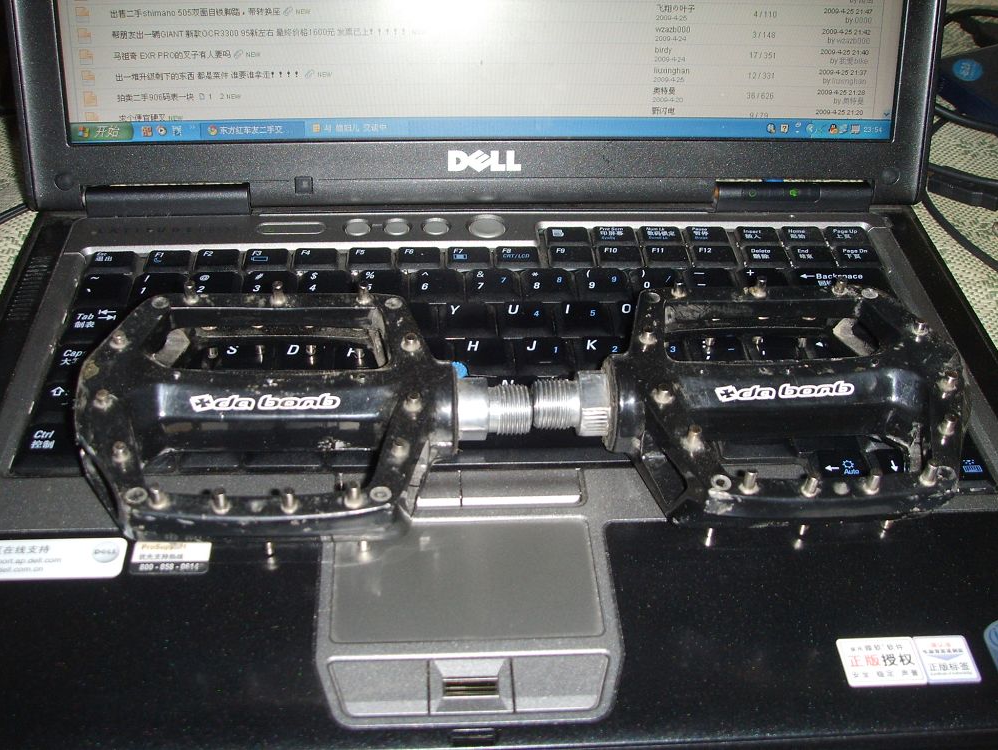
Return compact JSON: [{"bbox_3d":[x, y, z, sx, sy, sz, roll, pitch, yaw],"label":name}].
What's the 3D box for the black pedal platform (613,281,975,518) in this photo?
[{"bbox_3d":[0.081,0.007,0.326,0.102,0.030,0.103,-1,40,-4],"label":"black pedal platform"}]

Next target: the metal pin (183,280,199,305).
[{"bbox_3d":[-0.089,-0.023,0.327,0.005,0.007,0.005,0,40,-7],"label":"metal pin"}]

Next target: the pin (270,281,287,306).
[{"bbox_3d":[-0.065,-0.024,0.331,0.005,0.007,0.005,0,40,-7],"label":"pin"}]

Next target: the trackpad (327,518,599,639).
[{"bbox_3d":[-0.009,0.054,0.297,0.069,0.002,0.040,-1,43,-3],"label":"trackpad"}]

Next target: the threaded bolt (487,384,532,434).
[{"bbox_3d":[0.003,0.010,0.322,0.013,0.014,0.014,0,40,-7],"label":"threaded bolt"}]

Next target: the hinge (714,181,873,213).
[{"bbox_3d":[0.110,-0.068,0.423,0.059,0.011,0.011,-1,42,-2],"label":"hinge"}]

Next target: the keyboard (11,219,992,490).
[{"bbox_3d":[-0.003,-0.010,0.366,0.281,0.008,0.127,-1,42,-2],"label":"keyboard"}]

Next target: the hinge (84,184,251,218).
[{"bbox_3d":[-0.121,-0.065,0.412,0.060,0.011,0.011,-1,43,-3],"label":"hinge"}]

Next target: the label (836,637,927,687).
[{"bbox_3d":[0.093,0.070,0.274,0.019,0.001,0.013,-1,42,-2],"label":"label"}]

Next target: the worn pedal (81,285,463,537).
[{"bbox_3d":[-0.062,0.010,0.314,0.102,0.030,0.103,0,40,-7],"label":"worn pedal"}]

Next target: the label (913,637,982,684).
[{"bbox_3d":[0.109,0.069,0.275,0.013,0.001,0.013,-1,42,-2],"label":"label"}]

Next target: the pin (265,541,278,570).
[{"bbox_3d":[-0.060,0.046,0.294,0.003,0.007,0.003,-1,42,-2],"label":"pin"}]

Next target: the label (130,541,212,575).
[{"bbox_3d":[-0.086,0.048,0.296,0.020,0.001,0.010,-1,42,-2],"label":"label"}]

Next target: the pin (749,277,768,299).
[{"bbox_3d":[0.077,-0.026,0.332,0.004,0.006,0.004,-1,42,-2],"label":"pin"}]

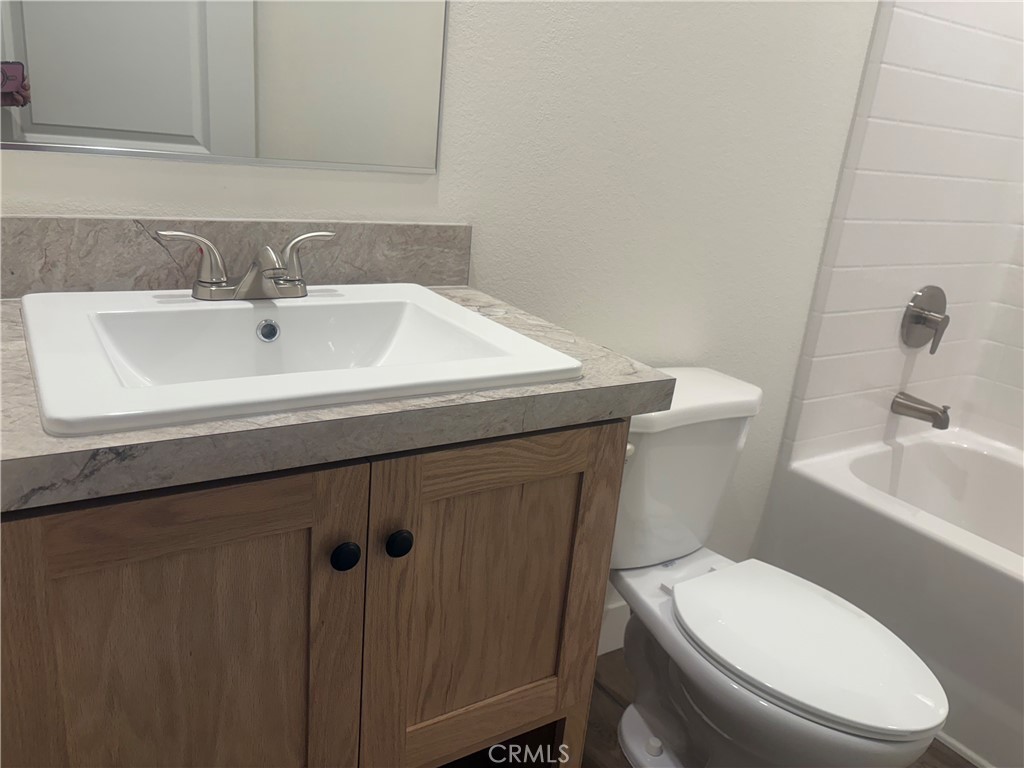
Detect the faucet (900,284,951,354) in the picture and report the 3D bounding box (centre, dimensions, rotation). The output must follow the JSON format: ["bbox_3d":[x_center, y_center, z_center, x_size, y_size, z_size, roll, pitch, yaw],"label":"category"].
[{"bbox_3d":[1.111,-0.166,2.015,0.176,0.174,0.080,-6,21,-31],"label":"faucet"}]

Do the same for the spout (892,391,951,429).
[{"bbox_3d":[1.105,0.072,2.065,0.056,0.073,0.142,-6,21,-31],"label":"spout"}]

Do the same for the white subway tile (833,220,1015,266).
[{"bbox_3d":[1.073,-0.355,1.969,0.757,0.111,0.010,-6,21,-31],"label":"white subway tile"}]

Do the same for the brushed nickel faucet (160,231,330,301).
[{"bbox_3d":[-0.324,-0.144,0.995,0.231,0.090,0.150,-6,21,-31],"label":"brushed nickel faucet"}]

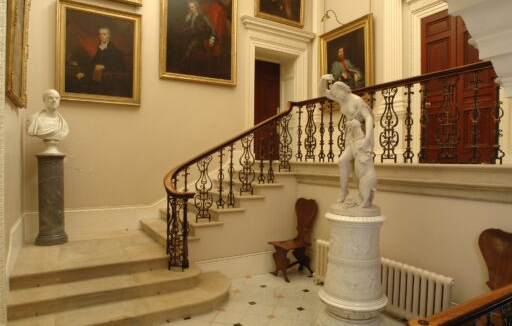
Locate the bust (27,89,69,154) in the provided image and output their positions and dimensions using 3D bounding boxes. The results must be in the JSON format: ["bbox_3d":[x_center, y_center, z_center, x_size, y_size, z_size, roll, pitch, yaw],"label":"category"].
[{"bbox_3d":[-2.820,-0.554,4.220,0.480,0.880,0.300,0,1,-40],"label":"bust"}]

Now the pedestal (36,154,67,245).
[{"bbox_3d":[-2.780,0.478,4.240,0.375,1.190,0.375,0,0,-28],"label":"pedestal"}]

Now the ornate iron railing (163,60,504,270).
[{"bbox_3d":[0.450,0.190,3.240,2.150,2.080,2.700,0,0,-29],"label":"ornate iron railing"}]

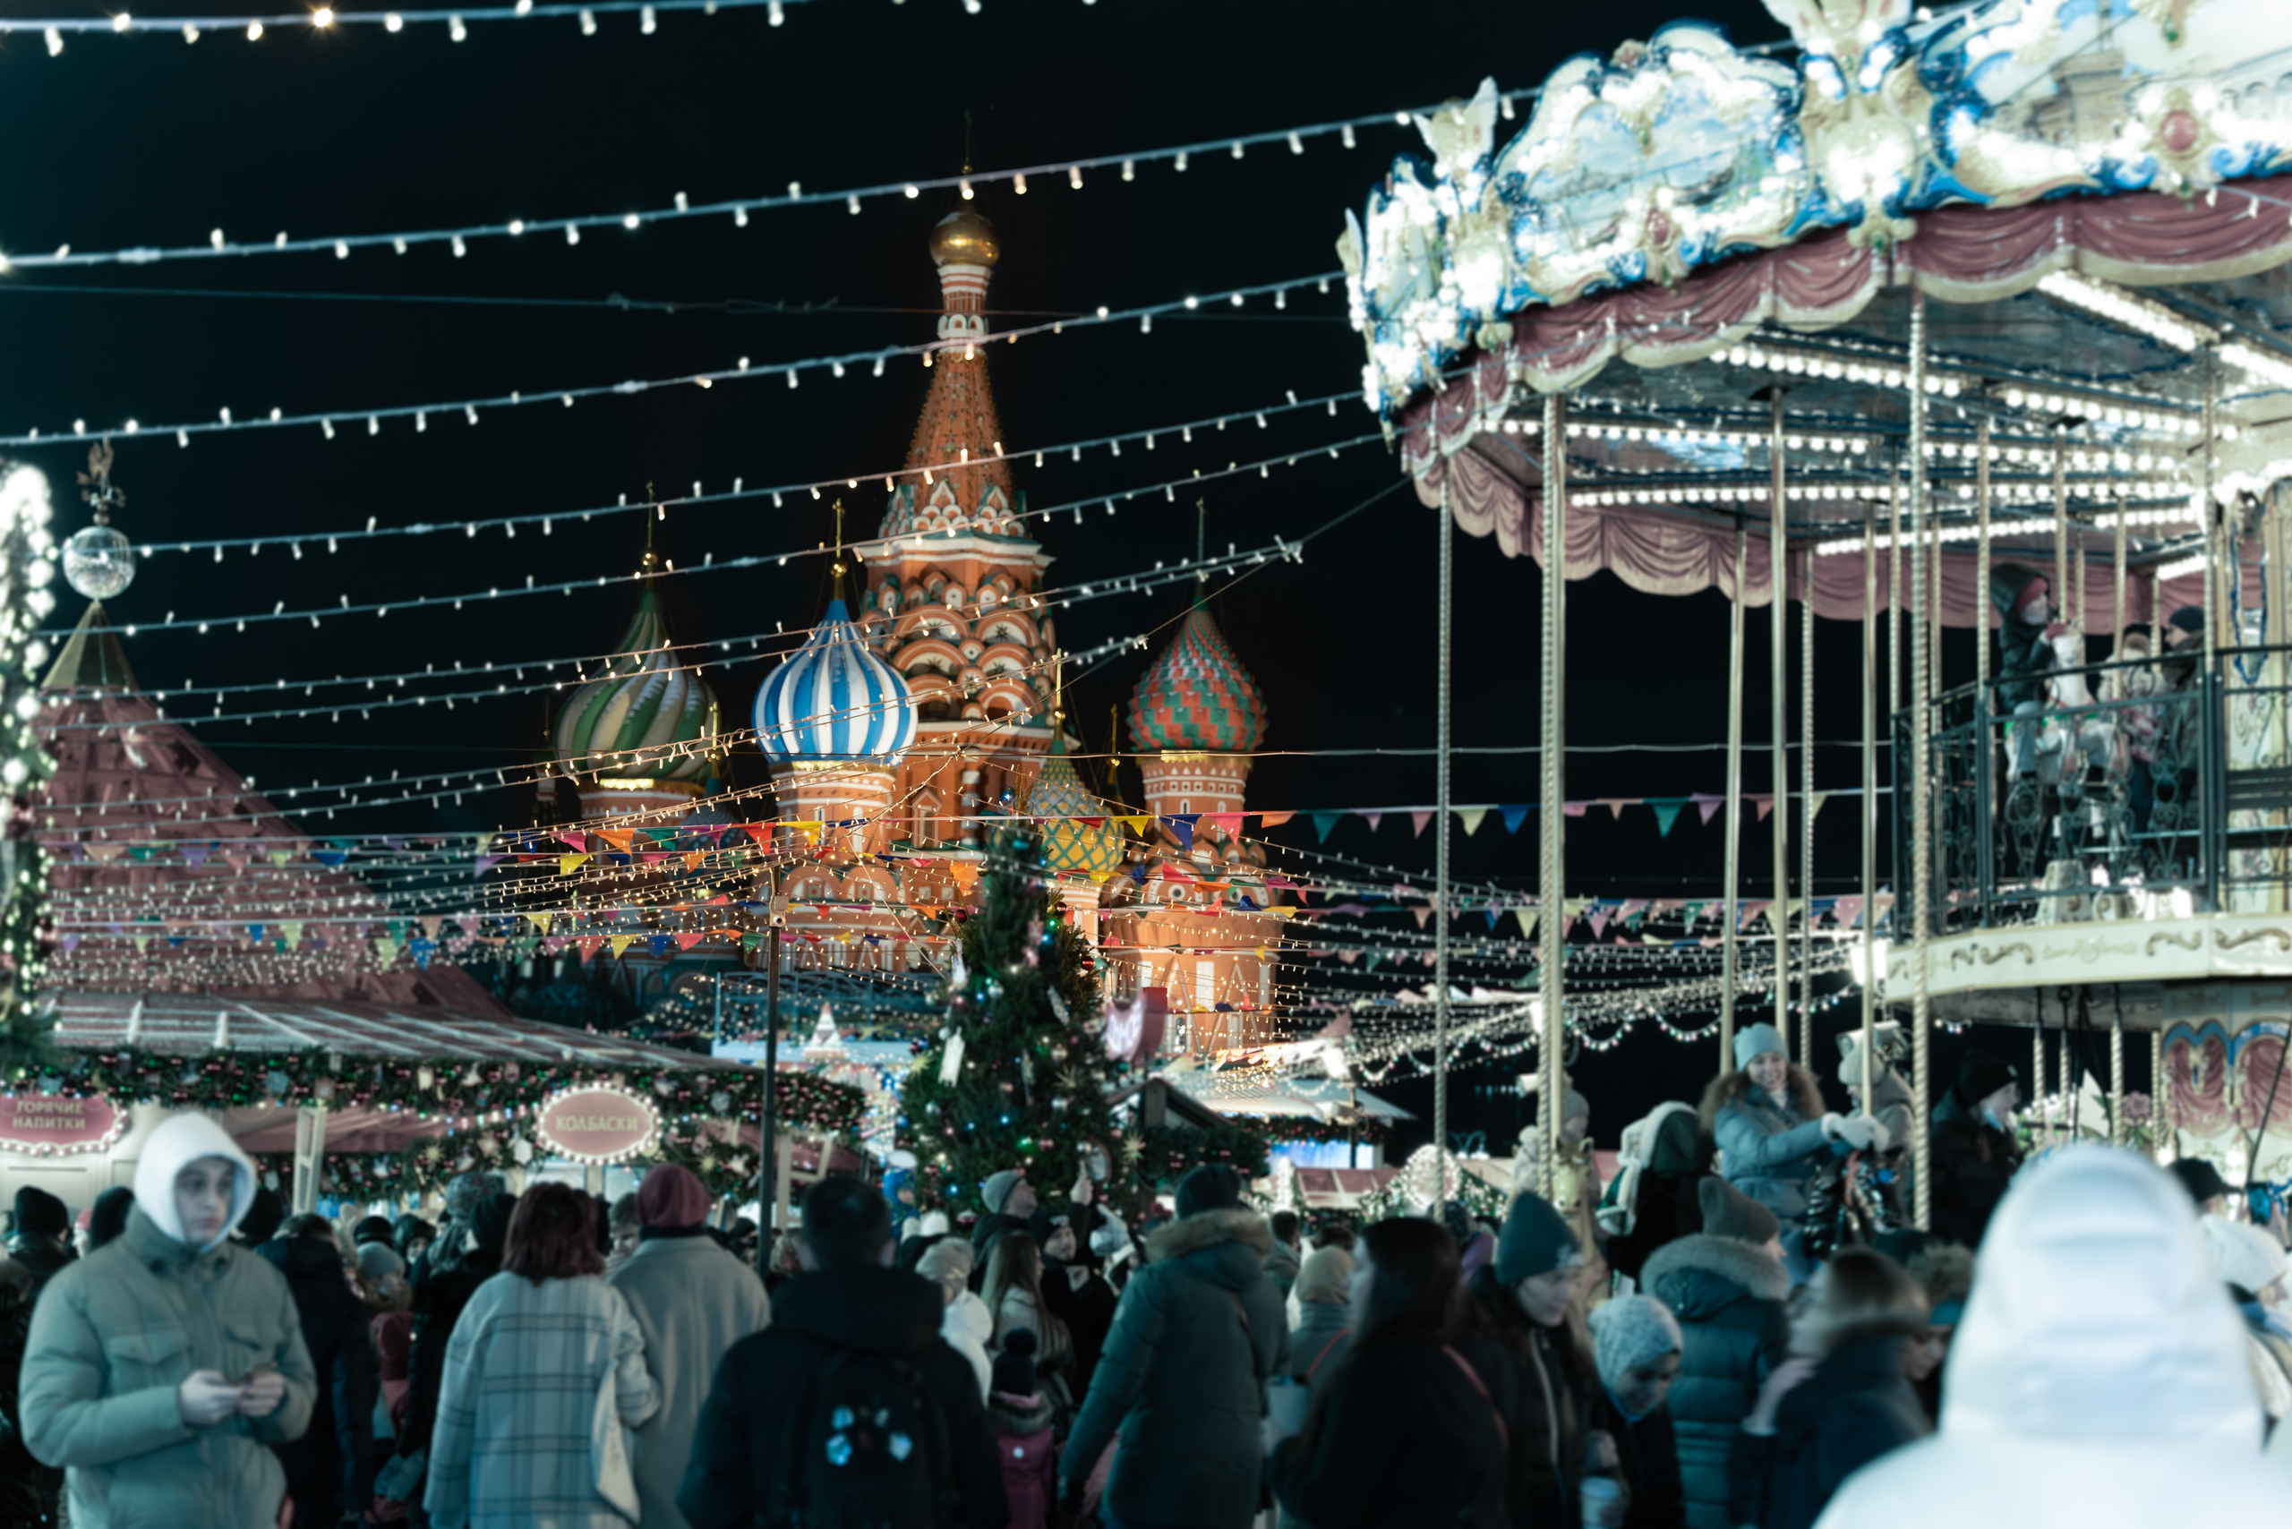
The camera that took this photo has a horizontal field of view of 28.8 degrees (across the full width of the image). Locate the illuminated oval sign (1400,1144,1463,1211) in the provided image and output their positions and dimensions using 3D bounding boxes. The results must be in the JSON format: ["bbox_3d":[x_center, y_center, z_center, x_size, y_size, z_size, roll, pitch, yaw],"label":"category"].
[{"bbox_3d":[2.865,4.150,44.723,0.652,0.662,0.120,2,-6,-9],"label":"illuminated oval sign"}]

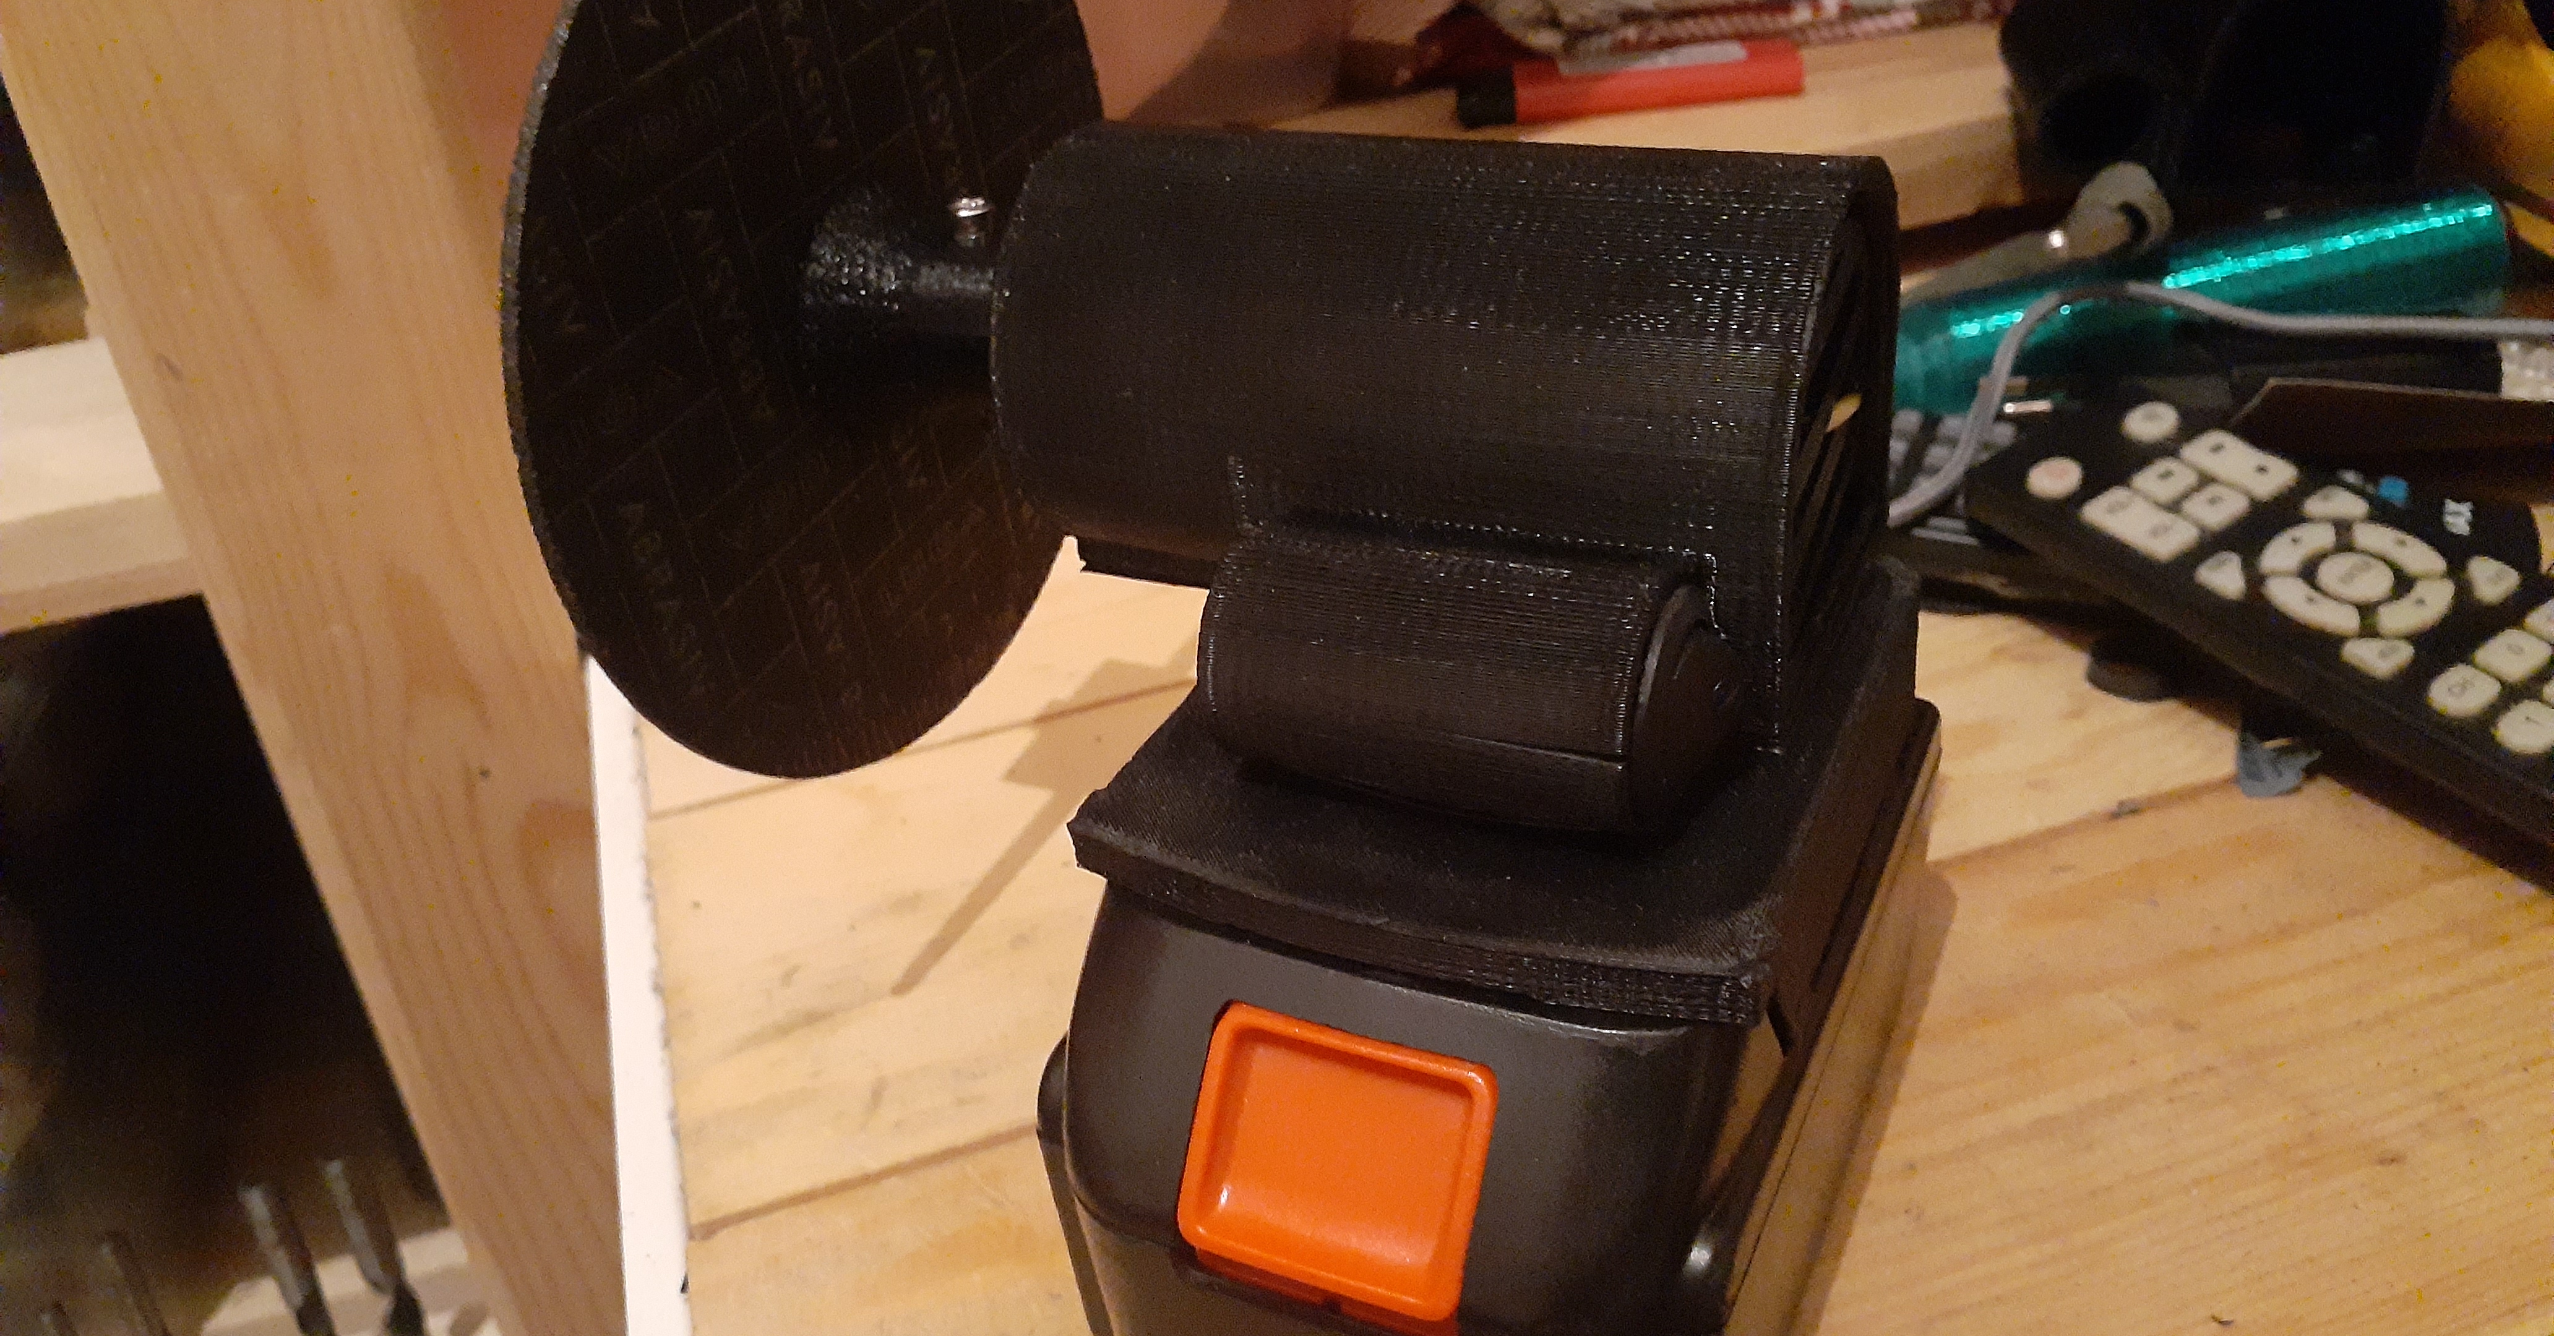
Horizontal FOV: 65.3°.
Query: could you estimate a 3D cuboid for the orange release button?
[{"bbox_3d":[0.006,0.046,0.188,0.029,0.024,0.005,9,-3,26],"label":"orange release button"}]

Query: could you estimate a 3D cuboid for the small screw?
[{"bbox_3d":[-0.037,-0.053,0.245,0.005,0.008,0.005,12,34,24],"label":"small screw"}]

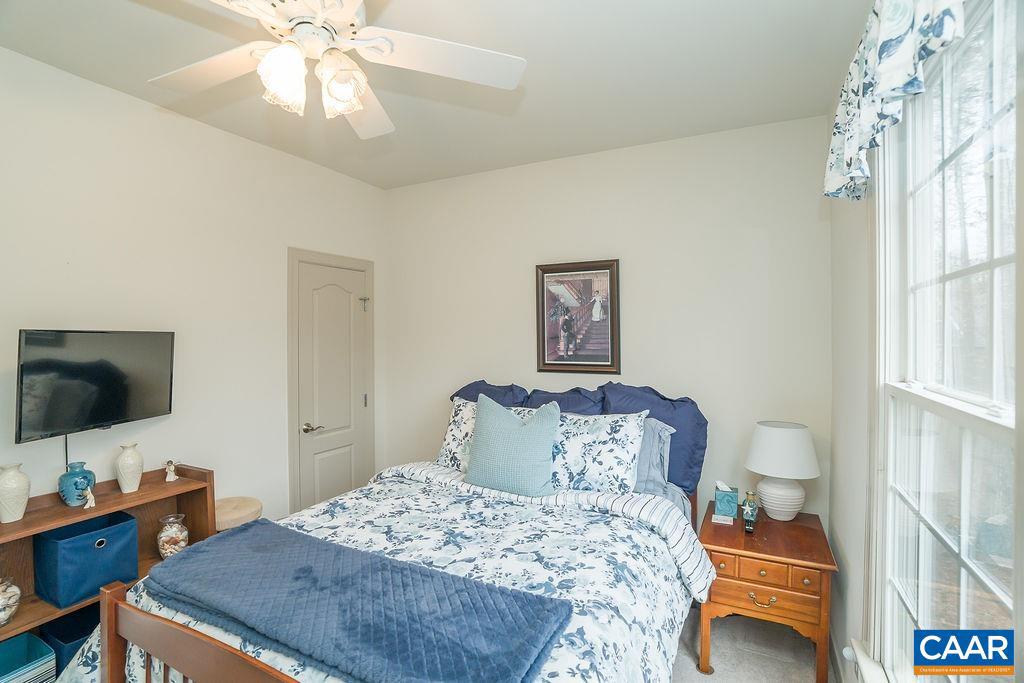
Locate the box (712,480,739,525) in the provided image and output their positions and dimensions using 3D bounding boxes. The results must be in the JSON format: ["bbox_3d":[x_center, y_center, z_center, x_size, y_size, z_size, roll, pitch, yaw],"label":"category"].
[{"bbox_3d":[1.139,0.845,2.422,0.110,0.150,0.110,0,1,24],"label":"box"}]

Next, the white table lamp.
[{"bbox_3d":[1.420,0.676,2.395,0.345,0.485,0.345,0,1,24],"label":"white table lamp"}]

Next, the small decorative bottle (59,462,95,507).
[{"bbox_3d":[-1.939,0.637,2.030,0.122,0.180,0.122,0,1,28],"label":"small decorative bottle"}]

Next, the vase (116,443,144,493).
[{"bbox_3d":[-1.844,0.612,2.200,0.105,0.225,0.105,0,1,28],"label":"vase"}]

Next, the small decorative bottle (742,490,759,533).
[{"bbox_3d":[1.183,0.842,2.250,0.068,0.180,0.068,0,1,24],"label":"small decorative bottle"}]

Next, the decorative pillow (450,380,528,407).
[{"bbox_3d":[-0.140,0.600,3.155,0.610,0.600,0.200,0,-11,24],"label":"decorative pillow"}]

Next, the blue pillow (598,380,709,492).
[{"bbox_3d":[0.817,0.577,2.680,0.600,0.610,0.190,1,-11,27],"label":"blue pillow"}]

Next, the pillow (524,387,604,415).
[{"bbox_3d":[0.323,0.605,2.931,0.600,0.600,0.200,0,-11,24],"label":"pillow"}]

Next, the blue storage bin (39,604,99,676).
[{"bbox_3d":[-1.809,1.326,1.970,0.250,0.265,0.260,0,1,28],"label":"blue storage bin"}]

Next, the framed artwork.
[{"bbox_3d":[0.455,-0.166,3.100,0.588,0.760,0.030,0,1,24],"label":"framed artwork"}]

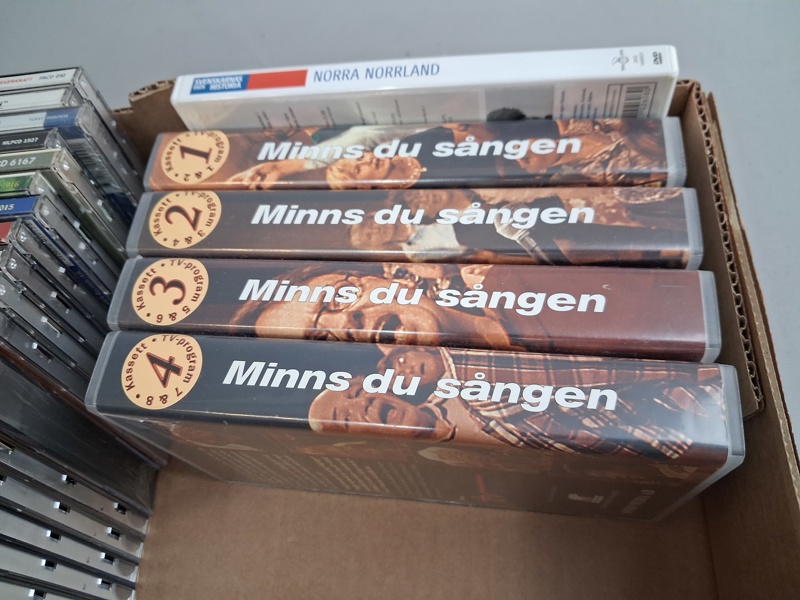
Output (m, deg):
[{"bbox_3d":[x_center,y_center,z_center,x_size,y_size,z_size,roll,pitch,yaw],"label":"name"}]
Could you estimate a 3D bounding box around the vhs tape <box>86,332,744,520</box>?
[{"bbox_3d":[0.005,0.055,0.248,0.204,0.123,0.028,2,63,12],"label":"vhs tape"}]

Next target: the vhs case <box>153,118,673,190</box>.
[{"bbox_3d":[0.008,-0.030,0.291,0.204,0.122,0.029,2,66,10],"label":"vhs case"}]

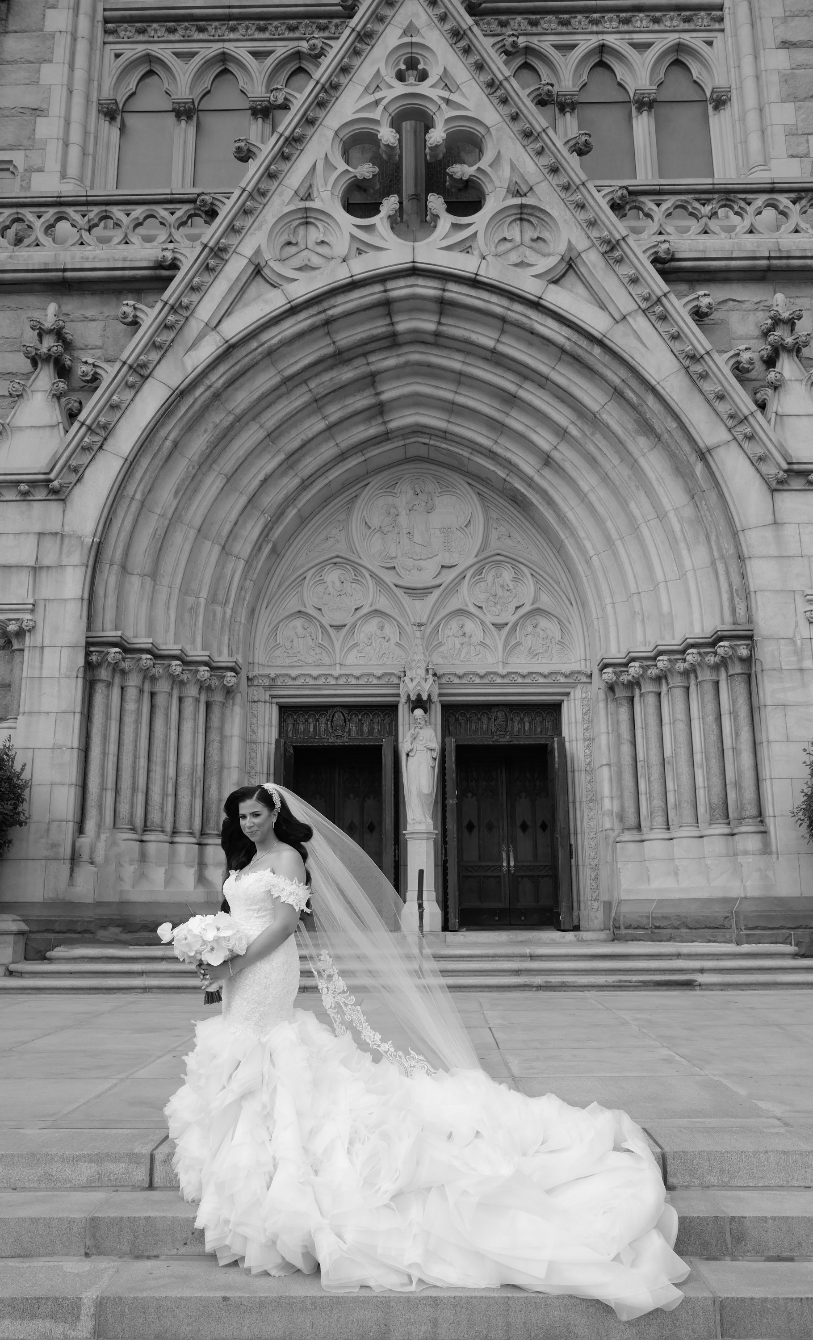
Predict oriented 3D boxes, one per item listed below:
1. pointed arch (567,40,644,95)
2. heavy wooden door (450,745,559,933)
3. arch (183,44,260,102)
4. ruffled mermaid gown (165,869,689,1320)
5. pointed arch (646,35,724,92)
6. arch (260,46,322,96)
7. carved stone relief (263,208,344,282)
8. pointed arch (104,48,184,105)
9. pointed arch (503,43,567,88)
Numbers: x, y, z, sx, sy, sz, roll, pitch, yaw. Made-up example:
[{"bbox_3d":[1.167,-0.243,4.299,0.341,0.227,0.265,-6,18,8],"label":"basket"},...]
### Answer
[{"bbox_3d":[3.423,-10.268,17.930,1.334,1.132,0.320,-1,-14,1],"label":"pointed arch"},{"bbox_3d":[1.485,2.468,15.696,1.584,2.723,0.120,-1,-14,1],"label":"heavy wooden door"},{"bbox_3d":[-3.162,-10.219,18.046,1.300,1.118,0.320,-1,-14,1],"label":"arch"},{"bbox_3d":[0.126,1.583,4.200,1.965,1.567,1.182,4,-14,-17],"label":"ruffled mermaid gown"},{"bbox_3d":[4.730,-10.292,17.910,1.312,1.131,0.320,-1,-14,1],"label":"pointed arch"},{"bbox_3d":[-1.855,-10.212,18.019,1.314,1.095,0.320,-1,-14,1],"label":"arch"},{"bbox_3d":[-1.483,-6.099,15.098,1.163,1.223,0.200,-1,-14,1],"label":"carved stone relief"},{"bbox_3d":[-4.488,-10.194,18.066,1.321,1.120,0.320,-1,-14,1],"label":"pointed arch"},{"bbox_3d":[2.095,-10.254,17.952,1.320,1.112,0.320,-1,-14,1],"label":"pointed arch"}]

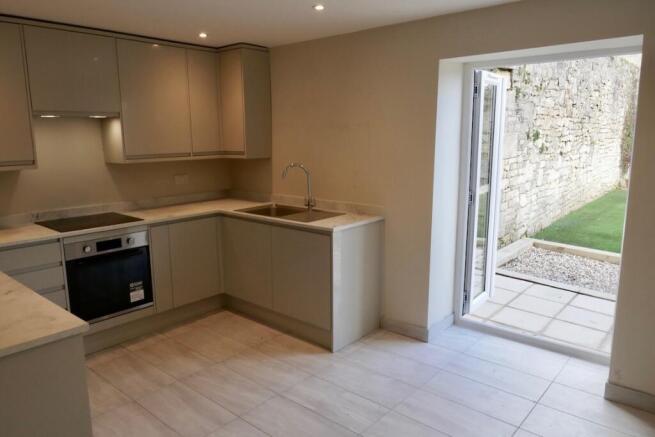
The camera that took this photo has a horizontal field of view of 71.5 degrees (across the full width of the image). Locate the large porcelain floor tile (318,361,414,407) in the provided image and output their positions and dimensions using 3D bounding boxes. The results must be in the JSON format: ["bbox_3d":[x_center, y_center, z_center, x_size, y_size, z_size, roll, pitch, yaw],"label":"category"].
[{"bbox_3d":[0.236,1.034,2.865,0.597,0.010,0.304,8,12,40],"label":"large porcelain floor tile"}]

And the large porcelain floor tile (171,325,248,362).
[{"bbox_3d":[-0.878,0.935,3.381,0.598,0.010,0.291,8,13,40],"label":"large porcelain floor tile"}]

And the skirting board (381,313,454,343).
[{"bbox_3d":[0.759,0.833,3.716,0.409,0.102,0.473,8,12,40],"label":"skirting board"}]

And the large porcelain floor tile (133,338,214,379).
[{"bbox_3d":[-1.068,0.974,3.162,0.598,0.010,0.291,8,13,40],"label":"large porcelain floor tile"}]

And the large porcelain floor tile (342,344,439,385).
[{"bbox_3d":[0.436,0.995,3.090,0.597,0.010,0.304,8,12,40],"label":"large porcelain floor tile"}]

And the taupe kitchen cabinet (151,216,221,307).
[{"bbox_3d":[-1.346,0.322,3.902,0.580,0.703,0.614,8,13,41],"label":"taupe kitchen cabinet"}]

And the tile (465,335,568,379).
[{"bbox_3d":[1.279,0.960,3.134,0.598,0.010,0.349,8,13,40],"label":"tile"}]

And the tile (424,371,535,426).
[{"bbox_3d":[0.870,1.042,2.663,0.598,0.010,0.291,8,13,40],"label":"tile"}]

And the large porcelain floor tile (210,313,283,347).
[{"bbox_3d":[-0.688,0.897,3.600,0.598,0.010,0.291,8,13,40],"label":"large porcelain floor tile"}]

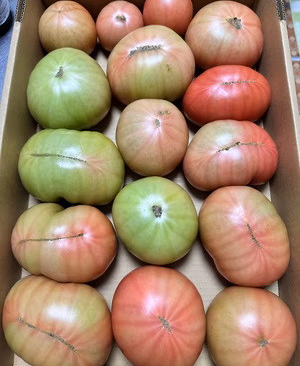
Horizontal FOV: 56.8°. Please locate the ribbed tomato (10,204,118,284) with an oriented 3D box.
[{"bbox_3d":[-0.086,0.061,0.284,0.106,0.073,0.079,0,76,1],"label":"ribbed tomato"}]

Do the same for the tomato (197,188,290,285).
[{"bbox_3d":[0.101,0.054,0.297,0.083,0.071,0.109,-22,77,-5],"label":"tomato"}]

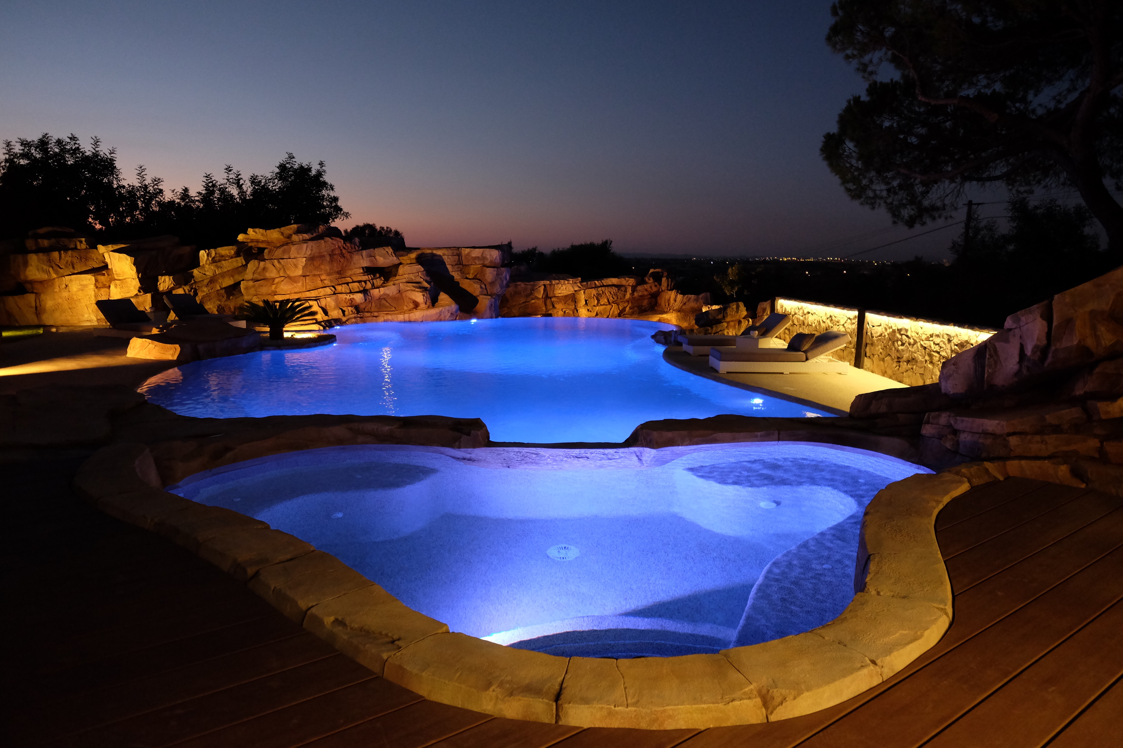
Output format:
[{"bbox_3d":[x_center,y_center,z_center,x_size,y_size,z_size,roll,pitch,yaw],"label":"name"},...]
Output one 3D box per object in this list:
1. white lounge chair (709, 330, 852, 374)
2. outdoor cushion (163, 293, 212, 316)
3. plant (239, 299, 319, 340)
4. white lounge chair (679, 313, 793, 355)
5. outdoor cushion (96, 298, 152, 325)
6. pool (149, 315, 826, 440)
[{"bbox_3d":[3.461,-0.367,10.435,2.050,0.620,0.680,0,10,-1],"label":"white lounge chair"},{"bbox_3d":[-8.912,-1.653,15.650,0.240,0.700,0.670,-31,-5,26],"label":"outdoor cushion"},{"bbox_3d":[-5.896,-1.135,13.584,1.560,0.860,1.520,-4,11,-23],"label":"plant"},{"bbox_3d":[3.271,-0.745,12.220,2.050,0.720,0.680,-1,10,-7],"label":"white lounge chair"},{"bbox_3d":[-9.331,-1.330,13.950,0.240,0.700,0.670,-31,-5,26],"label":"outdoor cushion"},{"bbox_3d":[-1.601,0.095,13.634,9.900,1.350,14.200,1,10,0],"label":"pool"}]

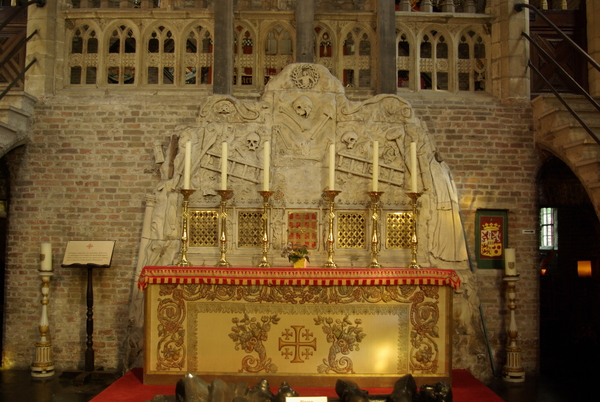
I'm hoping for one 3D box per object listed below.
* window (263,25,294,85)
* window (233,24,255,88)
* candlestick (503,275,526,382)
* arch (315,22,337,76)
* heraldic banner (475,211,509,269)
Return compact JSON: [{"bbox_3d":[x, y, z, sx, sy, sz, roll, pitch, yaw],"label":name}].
[{"bbox_3d":[-0.238,-1.660,6.903,0.419,0.750,0.200,1,-5,0],"label":"window"},{"bbox_3d":[-0.655,-1.546,6.401,0.341,0.687,0.180,1,-5,0],"label":"window"},{"bbox_3d":[2.047,1.214,5.736,0.220,1.018,0.220,1,-4,2],"label":"candlestick"},{"bbox_3d":[0.213,-1.557,6.403,0.373,0.731,0.200,1,-5,0],"label":"arch"},{"bbox_3d":[1.937,0.384,6.054,0.334,0.599,0.030,1,-4,2],"label":"heraldic banner"}]

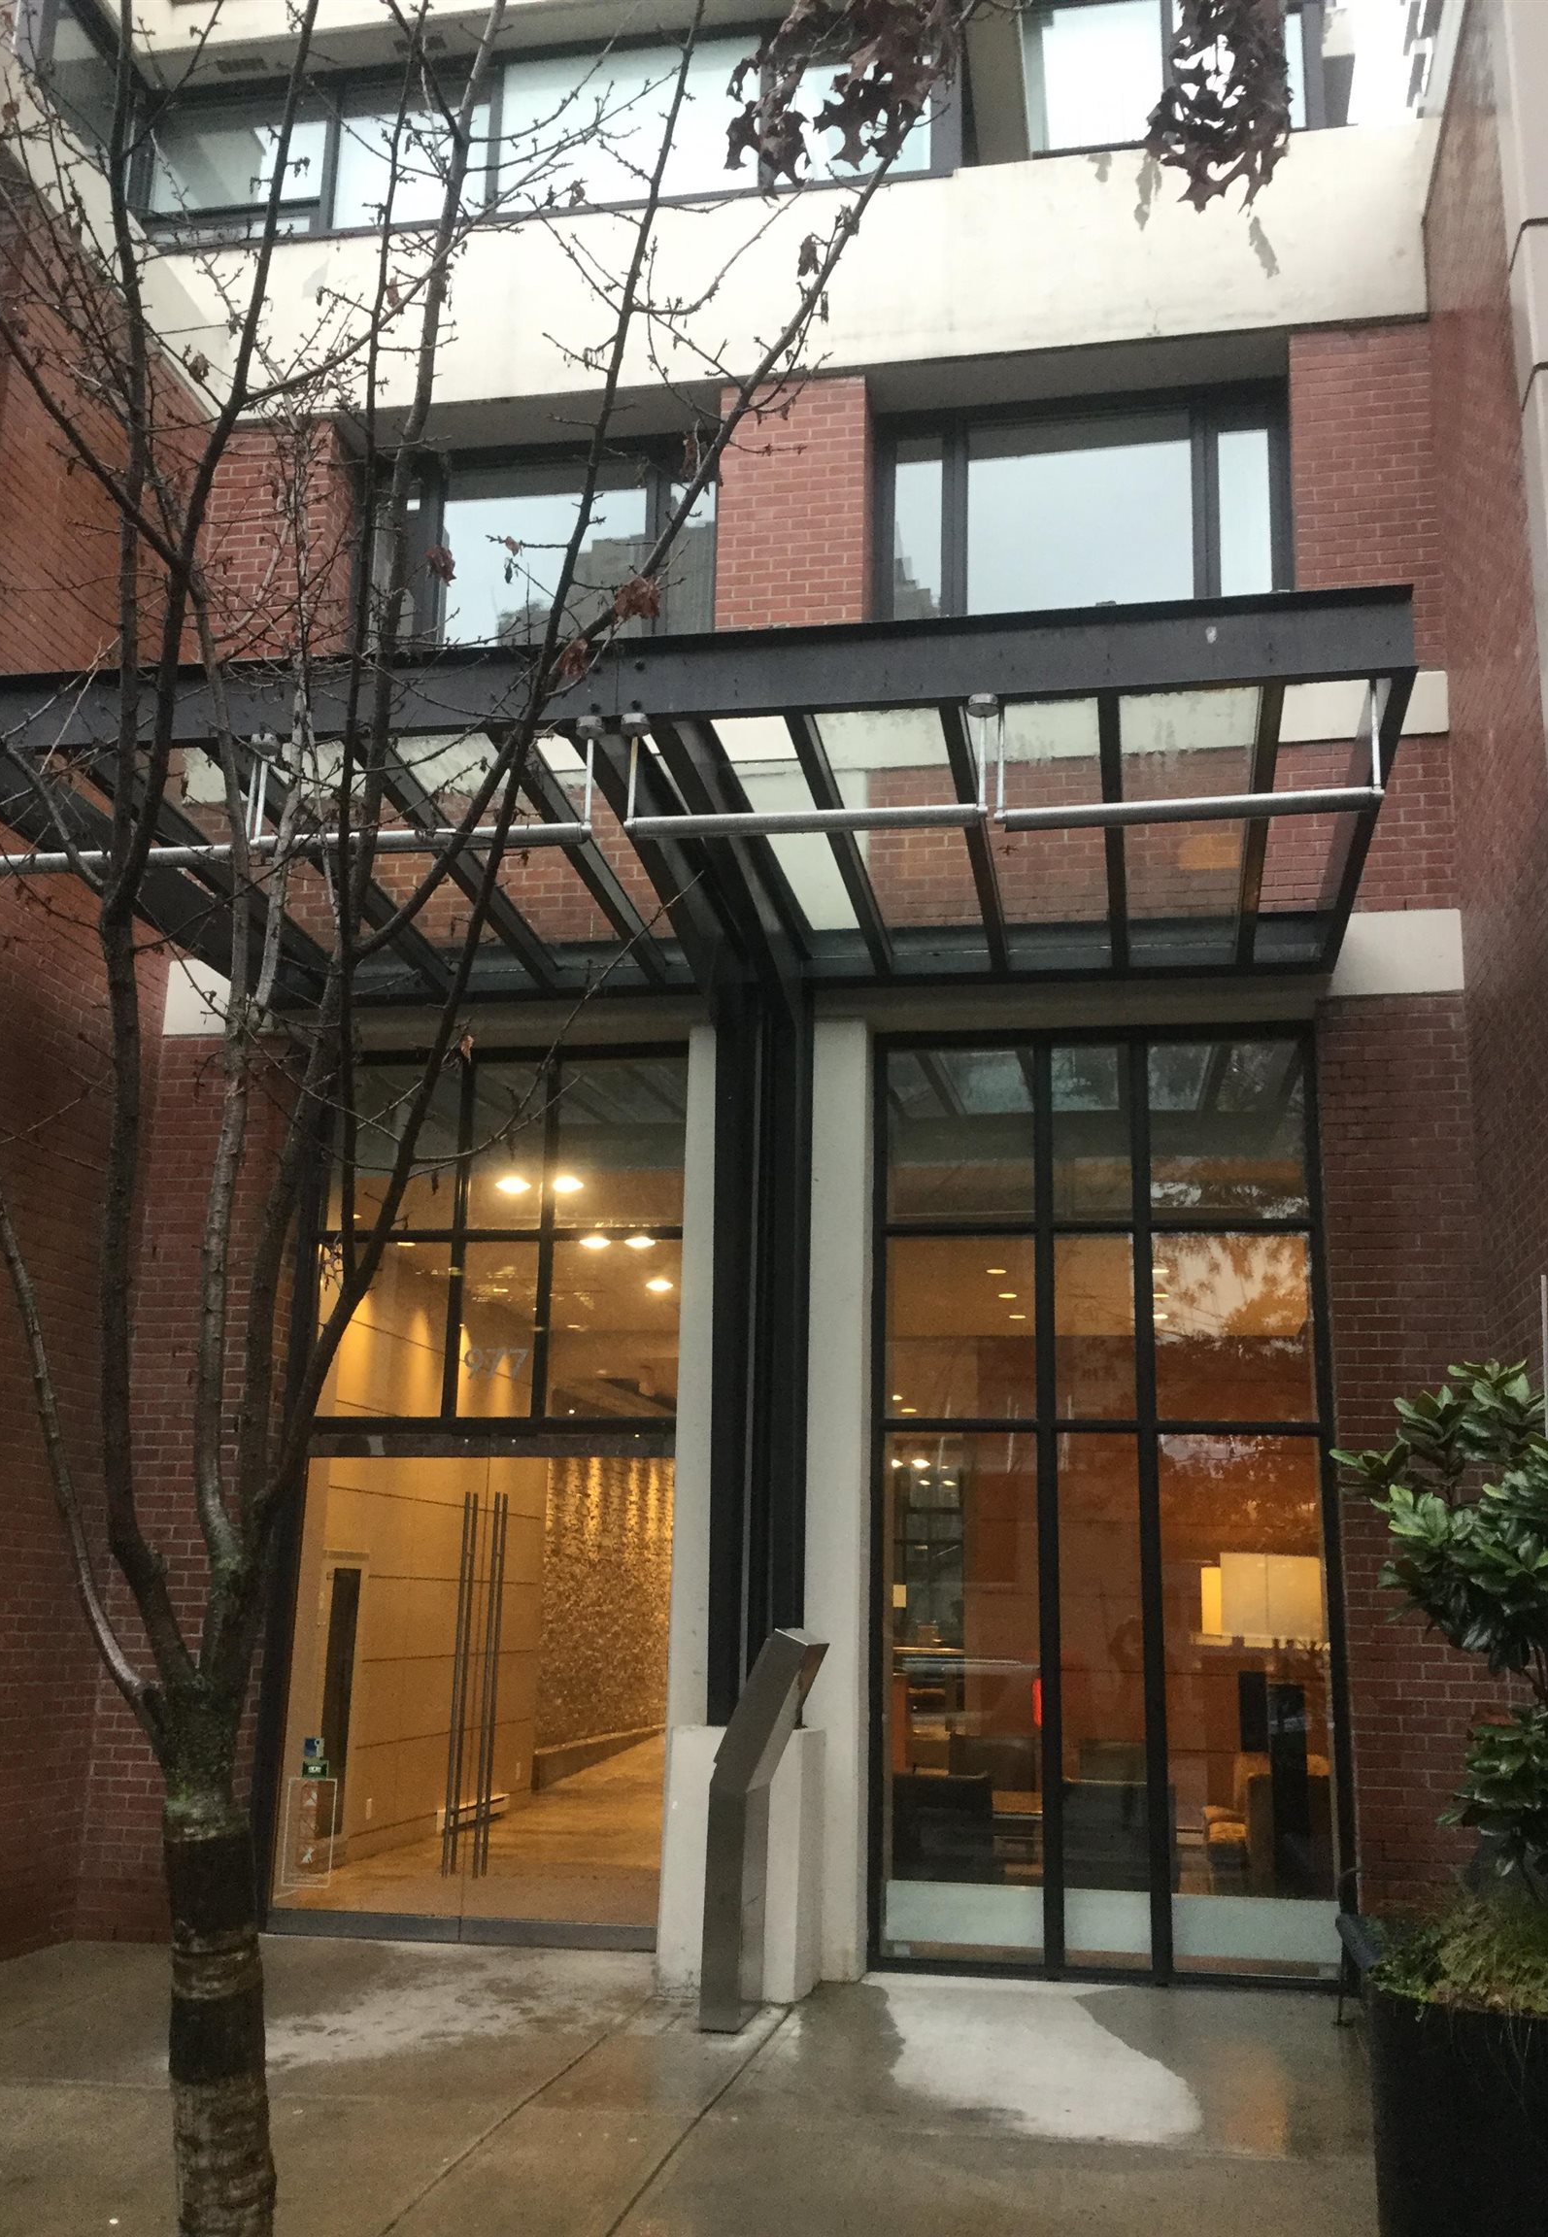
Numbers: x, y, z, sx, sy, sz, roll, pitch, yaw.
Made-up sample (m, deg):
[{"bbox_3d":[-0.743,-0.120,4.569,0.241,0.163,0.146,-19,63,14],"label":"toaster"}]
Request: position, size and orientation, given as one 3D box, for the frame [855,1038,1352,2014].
[{"bbox_3d":[1.594,1.758,9.804,2.231,4.561,0.150,-1,-15,10],"label":"frame"}]

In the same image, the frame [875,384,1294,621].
[{"bbox_3d":[1.690,-3.097,11.056,2.294,1.984,0.140,-1,-15,10],"label":"frame"}]

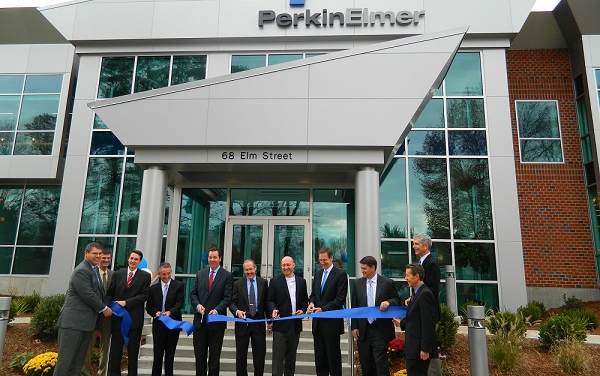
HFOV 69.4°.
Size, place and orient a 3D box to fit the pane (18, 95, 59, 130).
[{"bbox_3d":[-8.757,-2.530,14.570,1.267,1.258,0.050,0,-12,3],"label":"pane"}]

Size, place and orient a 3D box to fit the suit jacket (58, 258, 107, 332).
[{"bbox_3d":[-2.666,1.314,5.353,0.480,0.851,0.500,-2,-12,15],"label":"suit jacket"}]

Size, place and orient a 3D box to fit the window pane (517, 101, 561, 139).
[{"bbox_3d":[7.899,-2.256,14.348,1.301,1.278,0.050,0,-12,3],"label":"window pane"}]

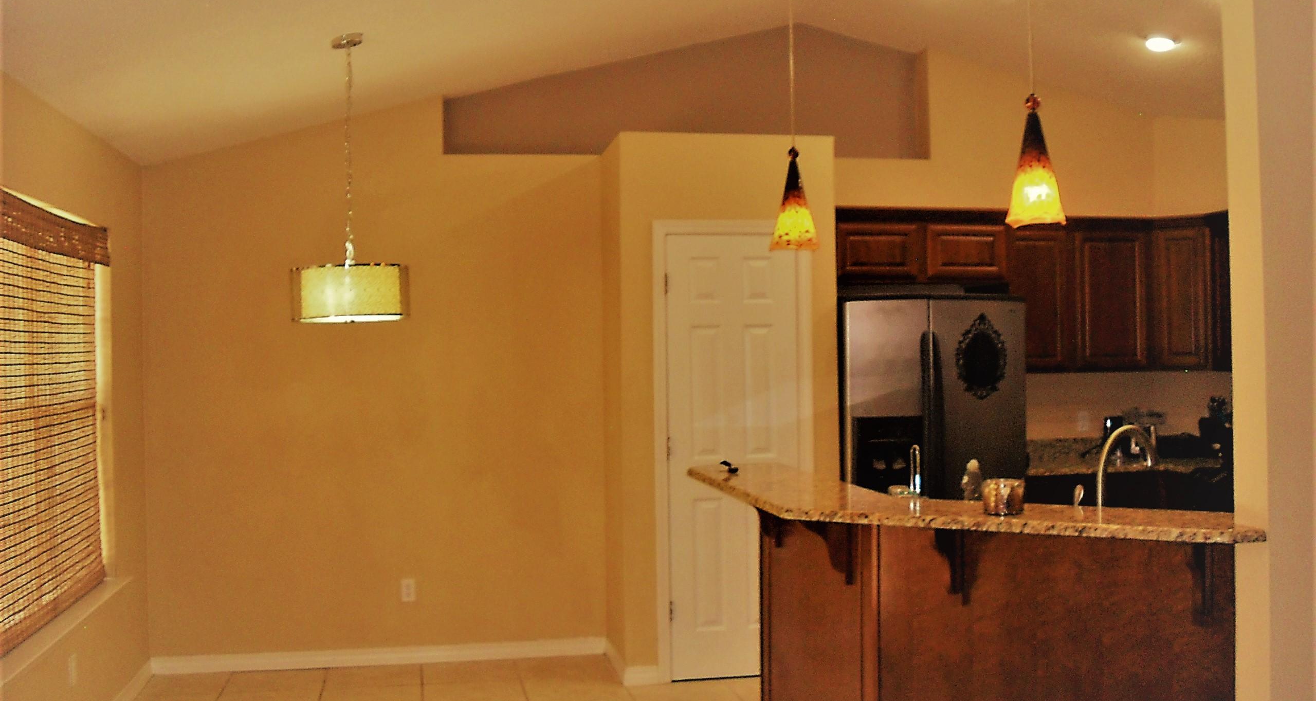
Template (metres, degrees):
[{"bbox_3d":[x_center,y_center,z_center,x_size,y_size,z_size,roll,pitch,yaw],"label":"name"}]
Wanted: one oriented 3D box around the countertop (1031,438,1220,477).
[{"bbox_3d":[2.338,0.536,6.835,1.230,0.138,0.655,-1,0,-10],"label":"countertop"}]

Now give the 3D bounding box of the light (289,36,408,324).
[{"bbox_3d":[-1.132,-0.629,4.875,0.422,1.048,0.422,-1,0,-10],"label":"light"}]

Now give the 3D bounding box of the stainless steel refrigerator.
[{"bbox_3d":[1.258,0.619,6.592,0.905,1.750,0.700,-1,0,-10],"label":"stainless steel refrigerator"}]

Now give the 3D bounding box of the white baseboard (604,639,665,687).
[{"bbox_3d":[-0.136,1.473,6.363,0.165,0.085,0.690,-1,0,-10],"label":"white baseboard"}]

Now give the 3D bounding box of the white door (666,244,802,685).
[{"bbox_3d":[0.355,0.482,6.123,0.622,2.035,0.043,-1,0,-10],"label":"white door"}]

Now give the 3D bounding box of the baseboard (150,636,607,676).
[{"bbox_3d":[-1.331,1.489,6.486,2.176,0.085,0.017,-1,0,-10],"label":"baseboard"}]

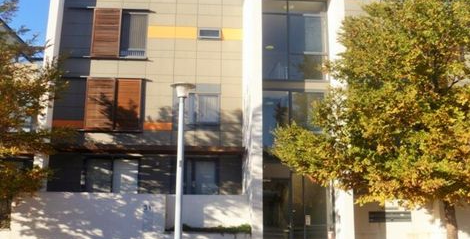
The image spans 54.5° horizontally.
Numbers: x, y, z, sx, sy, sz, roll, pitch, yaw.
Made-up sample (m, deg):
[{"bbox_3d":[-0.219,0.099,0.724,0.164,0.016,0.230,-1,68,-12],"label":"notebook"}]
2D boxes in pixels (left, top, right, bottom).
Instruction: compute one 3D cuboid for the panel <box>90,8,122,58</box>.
[{"bbox_3d":[-5.050,-3.436,18.027,1.072,2.055,0.070,1,-13,-3],"label":"panel"}]

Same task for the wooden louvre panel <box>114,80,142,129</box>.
[{"bbox_3d":[-4.080,-0.572,17.474,0.970,2.006,0.070,1,-13,-3],"label":"wooden louvre panel"}]

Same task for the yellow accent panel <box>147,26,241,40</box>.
[{"bbox_3d":[-1.579,-3.456,18.383,3.771,0.494,0.060,1,-13,-3],"label":"yellow accent panel"}]

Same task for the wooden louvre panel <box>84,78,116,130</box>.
[{"bbox_3d":[-5.099,-0.602,17.372,1.079,2.005,0.070,1,-13,-3],"label":"wooden louvre panel"}]

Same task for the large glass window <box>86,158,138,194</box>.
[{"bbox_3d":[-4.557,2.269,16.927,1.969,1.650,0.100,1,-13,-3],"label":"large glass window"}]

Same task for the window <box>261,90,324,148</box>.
[{"bbox_3d":[2.116,0.059,15.889,2.413,2.199,0.100,1,-13,-3],"label":"window"}]

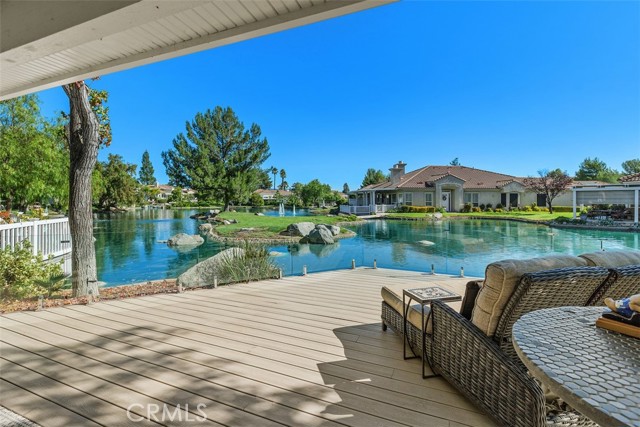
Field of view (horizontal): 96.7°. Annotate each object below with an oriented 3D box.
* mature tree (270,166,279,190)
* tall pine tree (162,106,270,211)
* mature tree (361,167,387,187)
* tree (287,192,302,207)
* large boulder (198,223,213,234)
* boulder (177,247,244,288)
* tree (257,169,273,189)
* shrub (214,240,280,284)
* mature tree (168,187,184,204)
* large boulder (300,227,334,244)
[{"bbox_3d":[-15.026,-9.517,95.000,2.600,11.500,2.600,0,3,0],"label":"mature tree"},{"bbox_3d":[-10.448,-5.555,29.000,10.800,10.700,10.400,0,3,0],"label":"tall pine tree"},{"bbox_3d":[10.907,-5.912,58.000,5.400,6.800,5.200,0,3,0],"label":"mature tree"},{"bbox_3d":[-4.661,-2.650,52.000,2.900,2.800,2.800,0,3,0],"label":"tree"},{"bbox_3d":[-5.836,0.764,14.500,0.750,0.600,0.650,0,3,0],"label":"large boulder"},{"bbox_3d":[-1.907,0.931,5.000,1.350,0.680,0.950,-2,4,-30],"label":"boulder"},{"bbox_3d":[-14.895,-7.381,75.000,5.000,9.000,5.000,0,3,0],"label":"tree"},{"bbox_3d":[-1.312,0.869,5.150,1.200,0.750,0.850,-2,4,-30],"label":"shrub"},{"bbox_3d":[-28.246,-3.543,56.000,3.300,3.700,3.300,0,3,0],"label":"mature tree"},{"bbox_3d":[-0.108,0.930,12.300,1.450,0.800,1.150,0,3,0],"label":"large boulder"}]

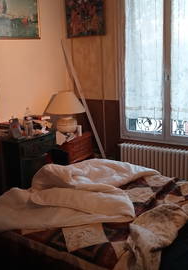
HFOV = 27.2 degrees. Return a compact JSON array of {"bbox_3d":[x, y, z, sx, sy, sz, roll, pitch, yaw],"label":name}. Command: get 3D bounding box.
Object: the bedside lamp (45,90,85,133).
[{"bbox_3d":[-0.275,-0.205,3.750,0.405,0.410,0.405,-3,13,-4],"label":"bedside lamp"}]

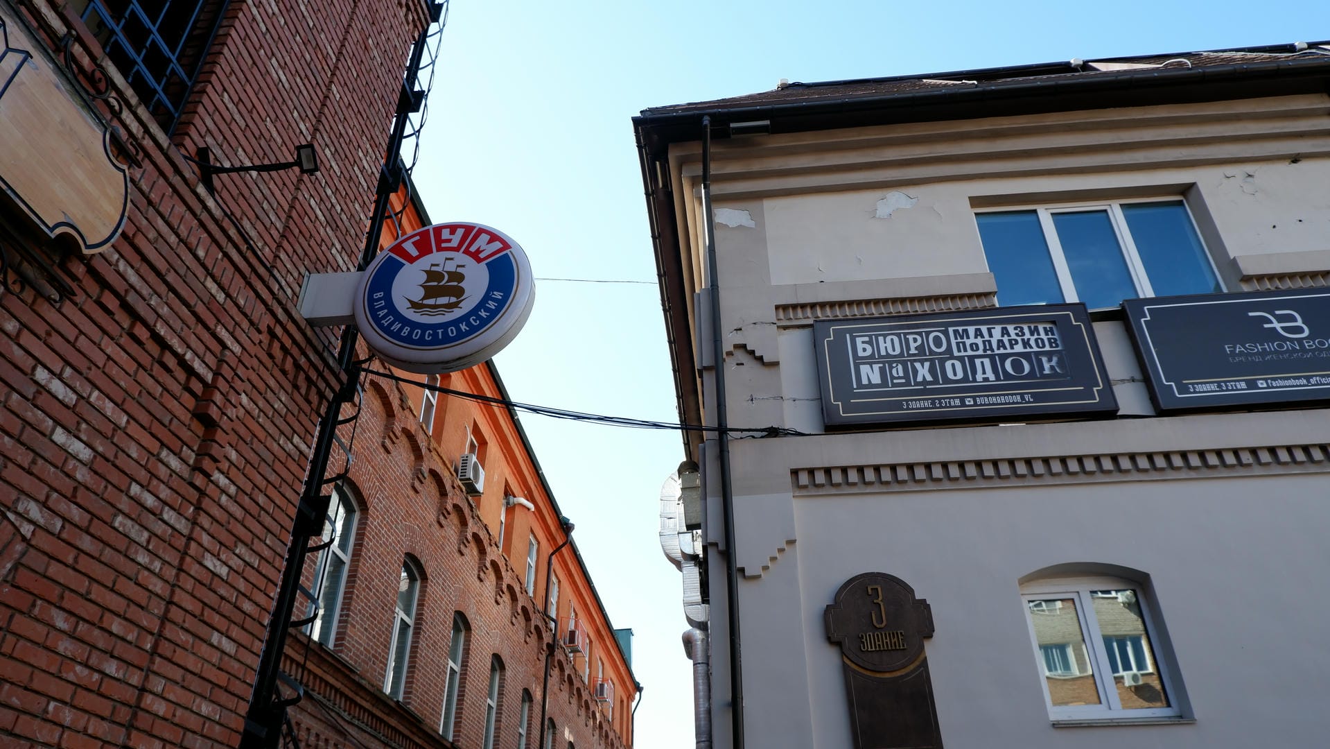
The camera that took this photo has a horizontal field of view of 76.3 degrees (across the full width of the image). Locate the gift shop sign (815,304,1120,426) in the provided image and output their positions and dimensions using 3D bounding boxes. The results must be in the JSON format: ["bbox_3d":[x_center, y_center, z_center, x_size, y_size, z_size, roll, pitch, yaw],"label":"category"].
[{"bbox_3d":[2.696,-0.071,7.803,2.525,1.140,0.140,-3,-33,5],"label":"gift shop sign"}]

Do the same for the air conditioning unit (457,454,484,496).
[{"bbox_3d":[-3.783,1.976,16.595,0.260,0.500,0.760,-3,-33,5],"label":"air conditioning unit"}]

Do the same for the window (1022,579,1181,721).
[{"bbox_3d":[3.375,2.139,6.659,0.969,1.078,0.100,-3,-33,5],"label":"window"}]

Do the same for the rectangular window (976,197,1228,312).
[{"bbox_3d":[4.453,-1.176,8.781,2.237,1.452,0.100,-3,-33,5],"label":"rectangular window"}]

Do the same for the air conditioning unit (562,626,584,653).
[{"bbox_3d":[-2.588,7.762,24.592,0.280,0.480,0.740,-3,-33,5],"label":"air conditioning unit"}]

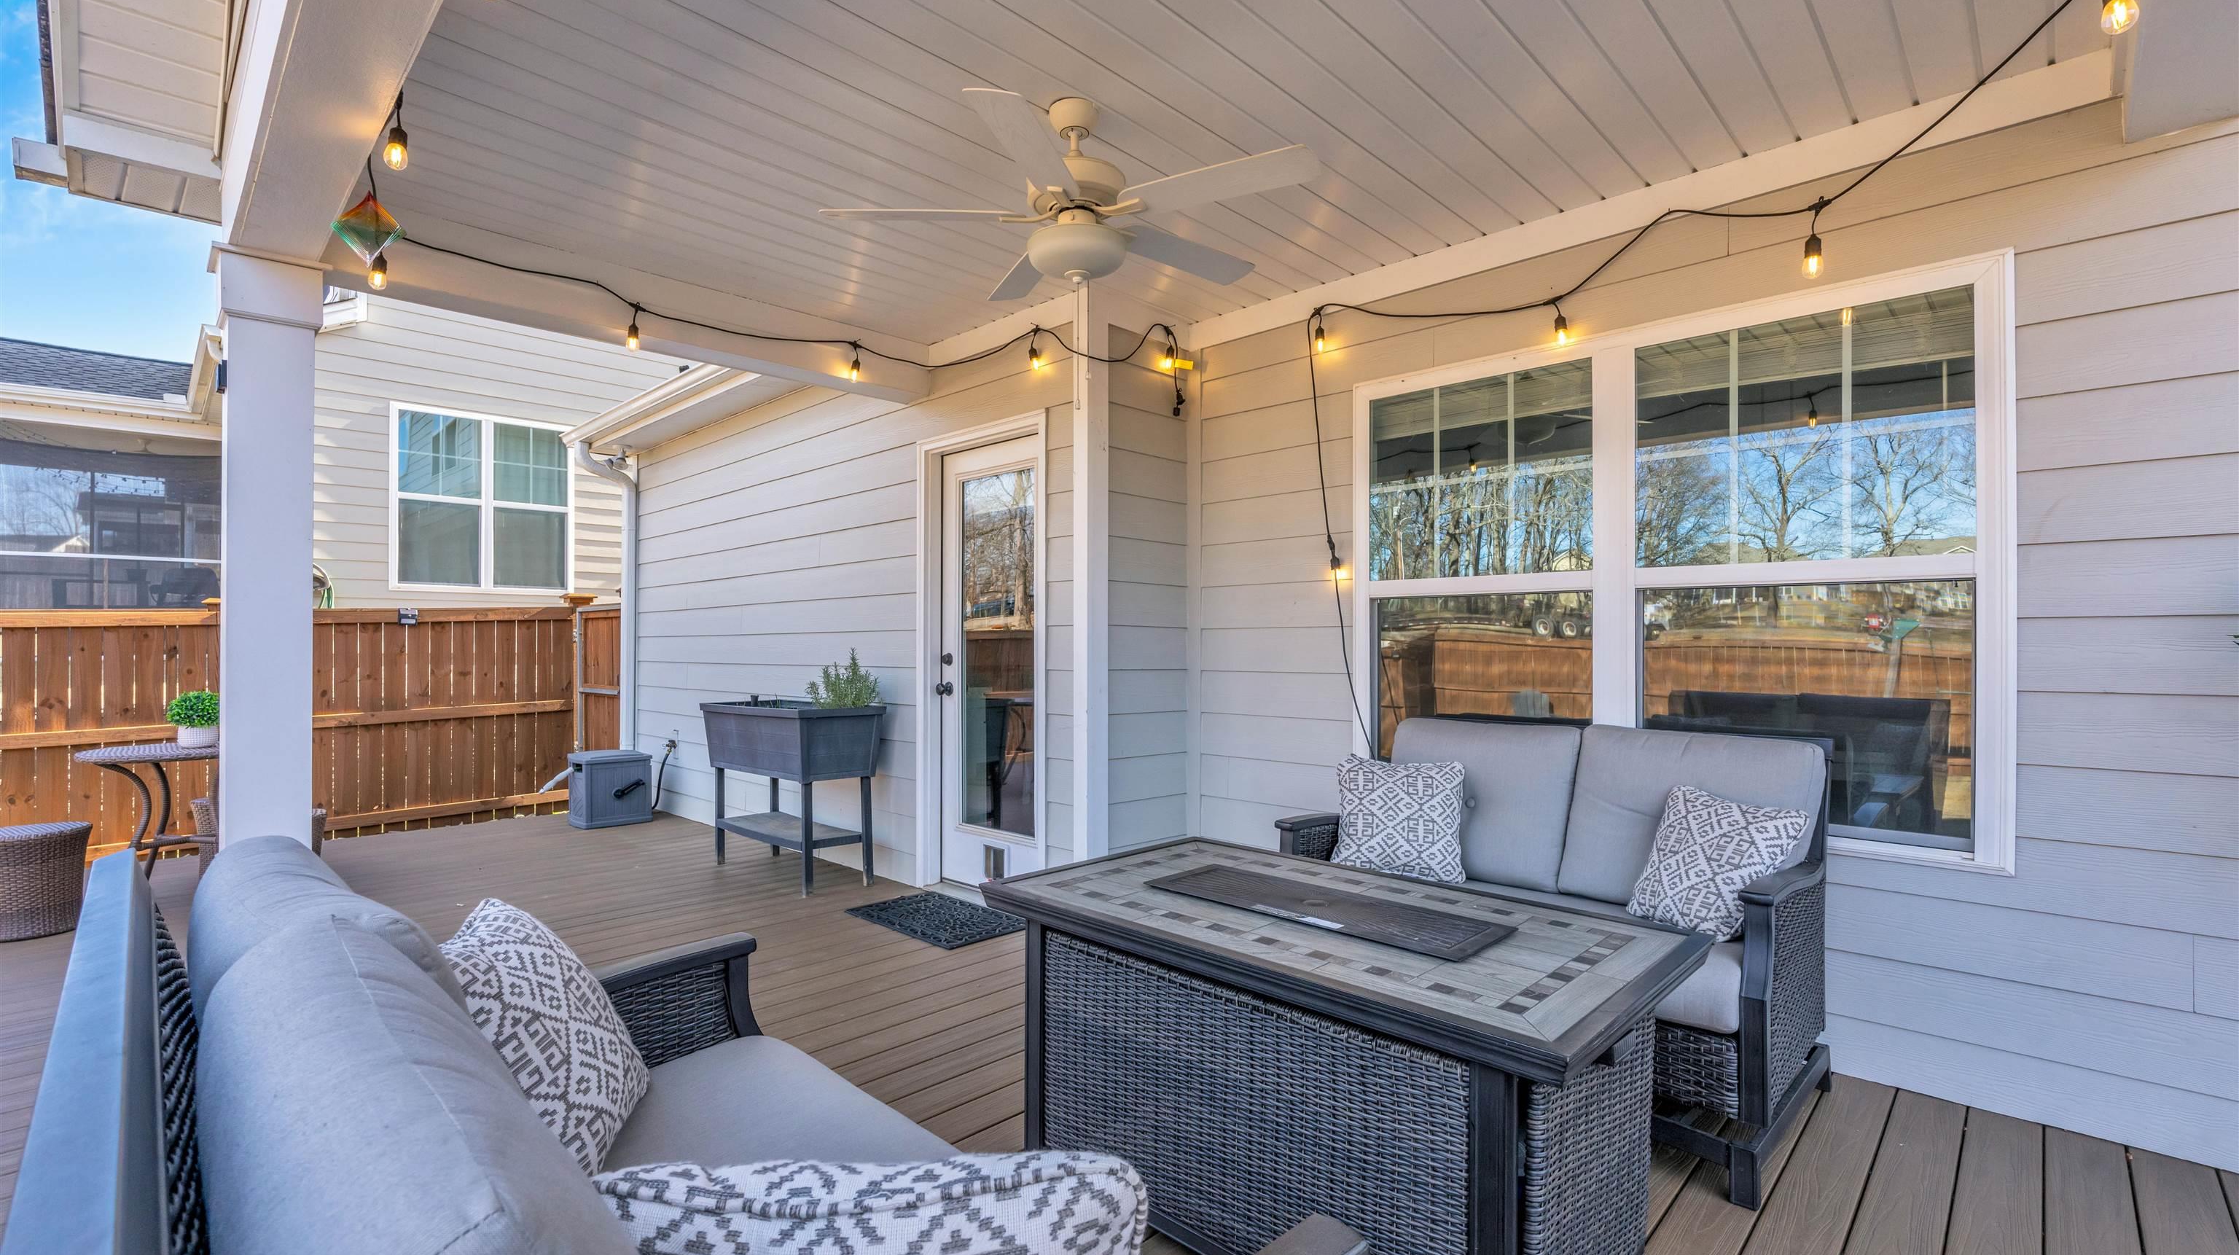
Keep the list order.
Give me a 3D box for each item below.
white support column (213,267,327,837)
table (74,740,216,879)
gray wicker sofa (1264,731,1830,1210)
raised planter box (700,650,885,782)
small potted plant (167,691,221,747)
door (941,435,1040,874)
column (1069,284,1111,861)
[{"bbox_3d":[-2.609,0.040,3.048,0.240,2.310,0.240,-1,-1,45],"label":"white support column"},{"bbox_3d":[-3.890,0.857,4.100,0.590,0.715,0.590,-1,-1,45],"label":"table"},{"bbox_3d":[1.145,0.736,2.724,1.242,0.910,0.835,-1,-1,45],"label":"gray wicker sofa"},{"bbox_3d":[-1.644,0.415,4.981,1.030,0.605,0.455,-1,-1,43],"label":"raised planter box"},{"bbox_3d":[-3.830,0.385,4.141,0.196,0.230,0.196,-1,-1,45],"label":"small potted plant"},{"bbox_3d":[-0.535,0.185,4.458,0.795,2.025,0.055,-1,-1,45],"label":"door"},{"bbox_3d":[-0.113,-0.062,3.958,0.105,2.550,0.115,-1,-1,45],"label":"column"}]

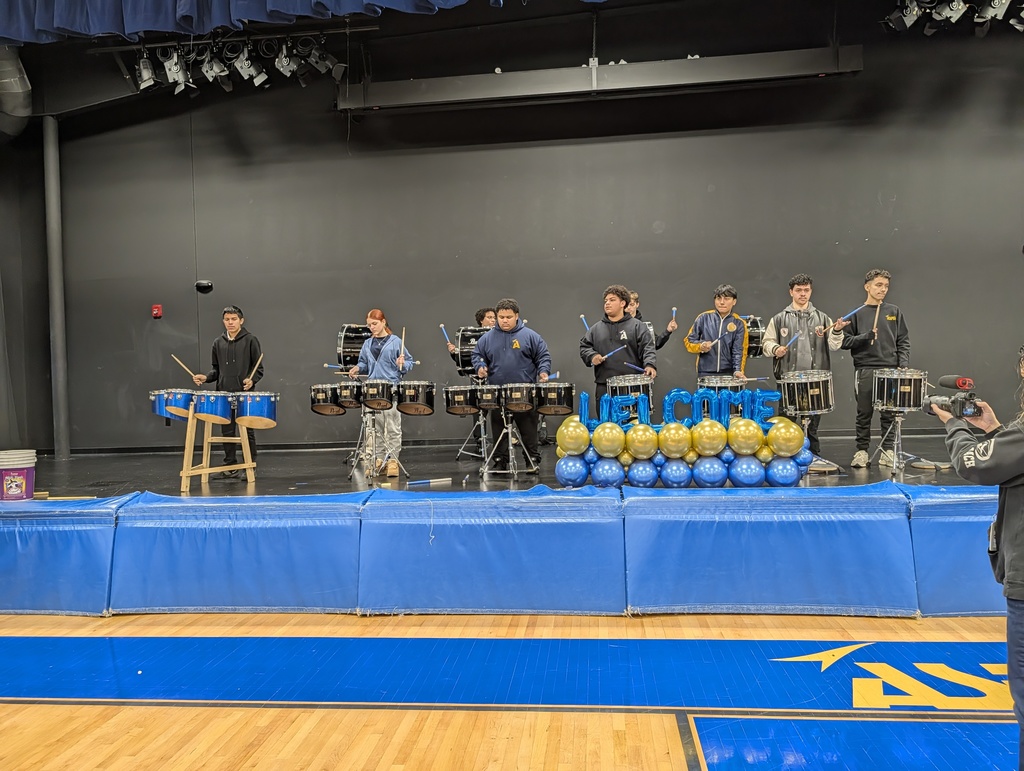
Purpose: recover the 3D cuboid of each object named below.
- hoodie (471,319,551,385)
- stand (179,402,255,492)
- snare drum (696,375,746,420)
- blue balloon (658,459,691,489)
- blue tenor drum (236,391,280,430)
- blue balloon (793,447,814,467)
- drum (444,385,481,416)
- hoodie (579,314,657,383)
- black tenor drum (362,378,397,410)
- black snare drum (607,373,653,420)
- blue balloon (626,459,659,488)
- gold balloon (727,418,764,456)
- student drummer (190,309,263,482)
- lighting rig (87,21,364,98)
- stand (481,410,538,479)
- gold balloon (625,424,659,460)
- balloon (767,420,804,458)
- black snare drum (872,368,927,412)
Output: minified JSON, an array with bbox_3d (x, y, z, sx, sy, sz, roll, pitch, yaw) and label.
[{"bbox_3d":[-0.014,-0.301,6.680,0.750,0.660,0.420,-2,1,5],"label":"hoodie"},{"bbox_3d":[-2.645,0.522,6.330,0.480,0.756,0.550,-2,0,6],"label":"stand"},{"bbox_3d":[1.787,0.102,6.050,0.410,0.335,0.410,-2,0,6],"label":"snare drum"},{"bbox_3d":[1.174,0.626,5.080,0.228,0.220,0.228,-2,0,7],"label":"blue balloon"},{"bbox_3d":[-2.244,0.220,6.250,0.380,0.335,0.380,-2,0,7],"label":"blue tenor drum"},{"bbox_3d":[2.046,0.504,5.000,0.140,0.130,0.140,-2,0,7],"label":"blue balloon"},{"bbox_3d":[-0.458,0.129,6.550,0.325,0.250,0.325,-2,2,7],"label":"drum"},{"bbox_3d":[1.002,-0.346,6.750,0.690,0.670,0.460,-2,0,19],"label":"hoodie"},{"bbox_3d":[-1.149,0.082,6.120,0.285,0.255,0.285,-2,0,12],"label":"black tenor drum"},{"bbox_3d":[1.051,0.102,6.280,0.395,0.325,0.395,-3,9,6],"label":"black snare drum"},{"bbox_3d":[0.962,0.655,5.200,0.225,0.230,0.225,-2,0,6],"label":"blue balloon"},{"bbox_3d":[1.725,0.391,5.240,0.255,0.265,0.255,-2,1,7],"label":"gold balloon"},{"bbox_3d":[-2.740,0.055,6.940,0.580,1.690,0.460,-2,0,3],"label":"student drummer"},{"bbox_3d":[-2.919,-3.383,7.400,3.000,0.500,0.400,-2,1,7],"label":"lighting rig"},{"bbox_3d":[-0.012,0.489,6.310,0.530,0.650,0.470,-2,0,6],"label":"stand"},{"bbox_3d":[0.938,0.409,5.130,0.235,0.250,0.240,-2,0,7],"label":"gold balloon"},{"bbox_3d":[1.938,0.381,5.020,0.250,0.255,0.250,-2,0,6],"label":"balloon"},{"bbox_3d":[3.240,0.046,5.930,0.400,0.320,0.400,0,5,6],"label":"black snare drum"}]

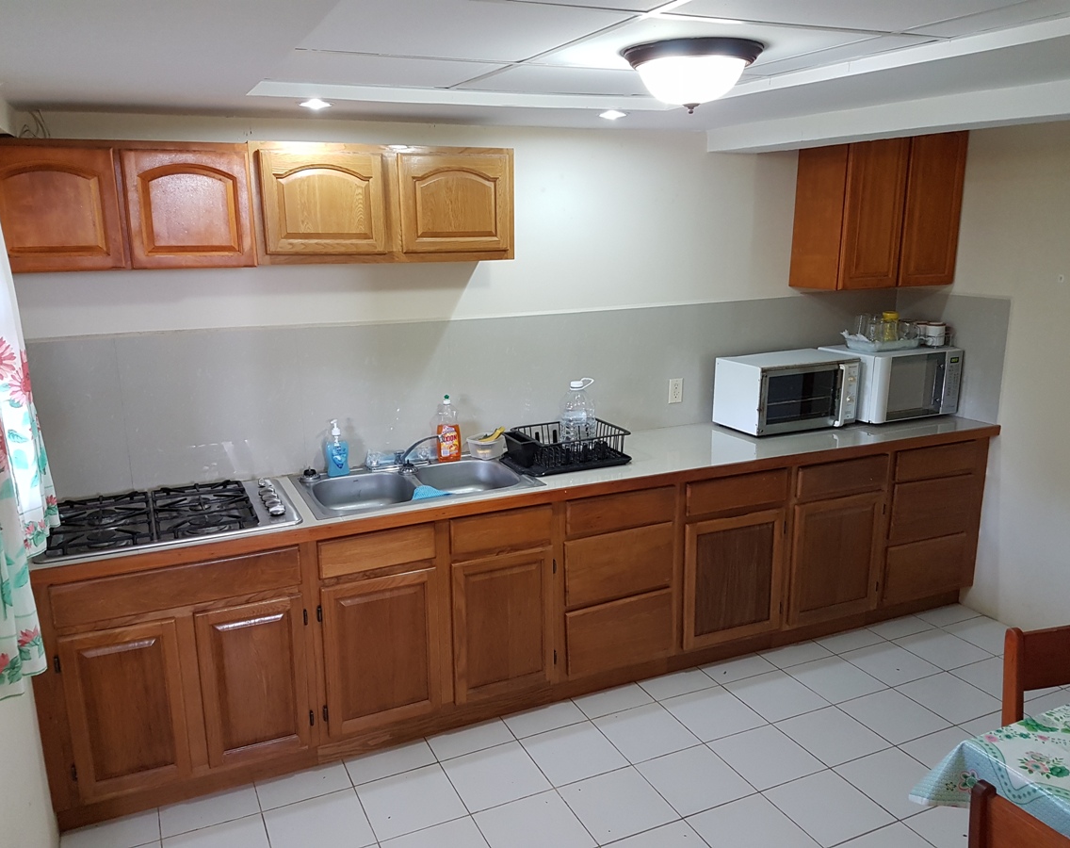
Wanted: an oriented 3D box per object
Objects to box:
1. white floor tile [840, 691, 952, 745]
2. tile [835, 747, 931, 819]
[{"bbox_3d":[1.366,1.113,3.233,0.300,0.010,0.300,-6,14,-24],"label":"white floor tile"},{"bbox_3d":[1.214,1.202,2.842,0.300,0.010,0.300,-6,14,-24],"label":"tile"}]

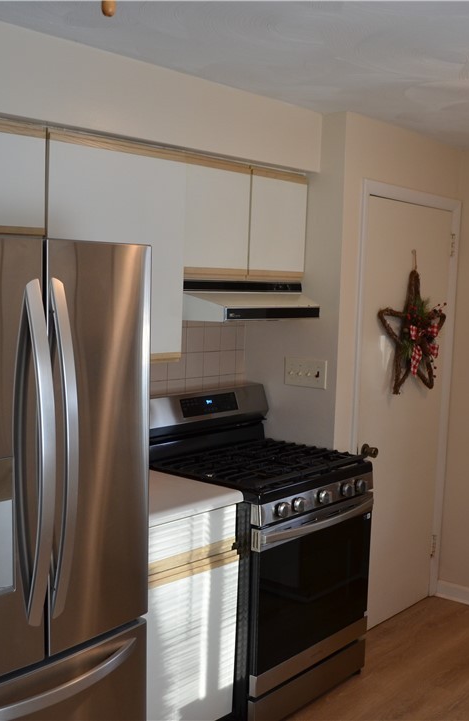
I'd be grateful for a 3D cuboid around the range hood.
[{"bbox_3d":[-0.026,-0.255,3.279,0.452,0.155,0.738,7,8,40],"label":"range hood"}]

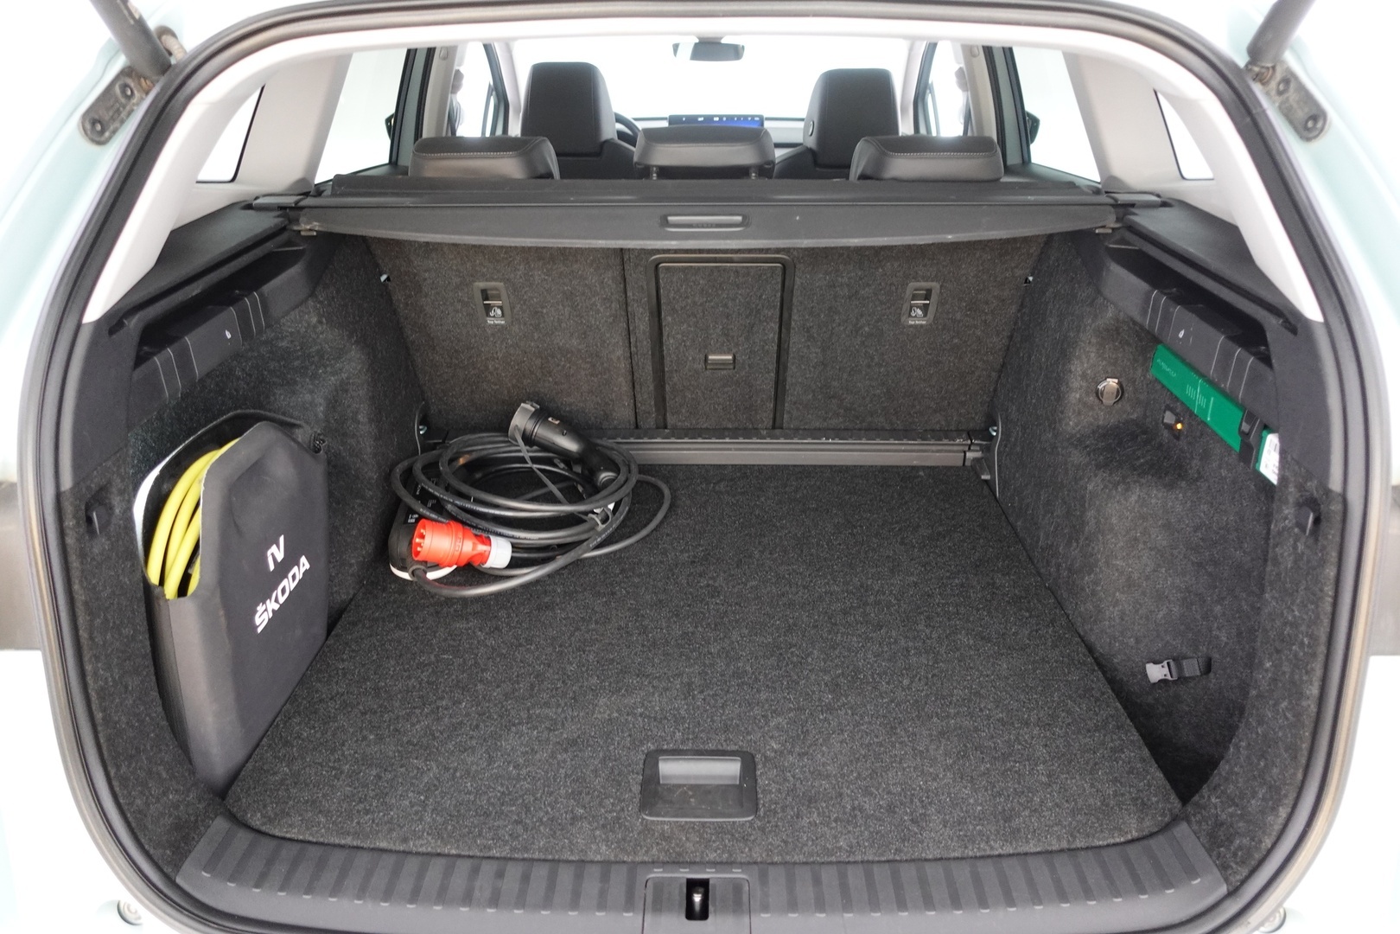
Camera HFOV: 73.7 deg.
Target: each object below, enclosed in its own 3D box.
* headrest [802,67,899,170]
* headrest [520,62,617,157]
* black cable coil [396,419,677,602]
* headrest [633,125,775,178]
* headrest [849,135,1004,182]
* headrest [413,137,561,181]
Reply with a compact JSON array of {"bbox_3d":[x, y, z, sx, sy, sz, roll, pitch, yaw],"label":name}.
[{"bbox_3d":[0.378,-0.864,2.340,0.243,0.228,0.135,0,34,1],"label":"headrest"},{"bbox_3d":[-0.322,-0.895,2.339,0.243,0.228,0.135,0,34,1],"label":"headrest"},{"bbox_3d":[-0.276,0.032,1.530,0.450,0.165,0.405,0,26,1],"label":"black cable coil"},{"bbox_3d":[0.007,-0.491,1.512,0.232,0.120,0.130,0,26,1],"label":"headrest"},{"bbox_3d":[0.365,-0.466,1.517,0.243,0.130,0.130,0,26,1],"label":"headrest"},{"bbox_3d":[-0.348,-0.471,1.528,0.243,0.130,0.130,0,26,1],"label":"headrest"}]

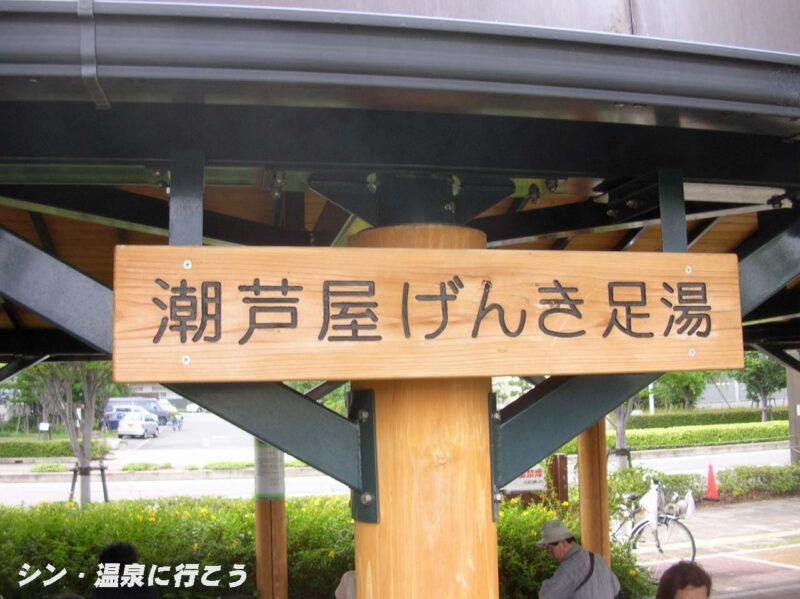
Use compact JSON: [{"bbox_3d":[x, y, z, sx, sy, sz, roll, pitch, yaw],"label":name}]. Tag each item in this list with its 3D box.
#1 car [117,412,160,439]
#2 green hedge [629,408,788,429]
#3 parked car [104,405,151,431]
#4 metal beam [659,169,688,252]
[{"bbox_3d":[-15.000,7.057,46.500,1.500,1.500,3.500,-1,-6,-3],"label":"car"},{"bbox_3d":[12.300,4.874,32.000,8.600,0.950,1.000,1,-7,-22],"label":"green hedge"},{"bbox_3d":[-18.900,8.121,56.000,1.720,1.750,4.500,-2,-6,-2],"label":"parked car"},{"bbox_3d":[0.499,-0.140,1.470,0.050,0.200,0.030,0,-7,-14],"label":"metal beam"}]

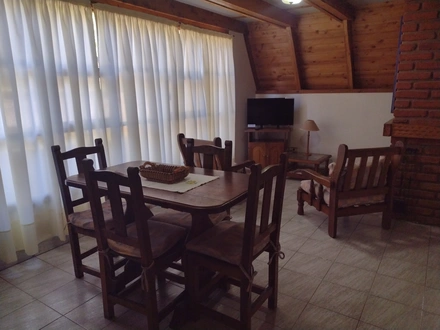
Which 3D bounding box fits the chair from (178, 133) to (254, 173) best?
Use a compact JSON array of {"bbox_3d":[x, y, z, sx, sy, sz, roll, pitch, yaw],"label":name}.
[{"bbox_3d":[-0.034,0.043,4.046,0.665,0.869,0.708,8,16,32],"label":"chair"}]

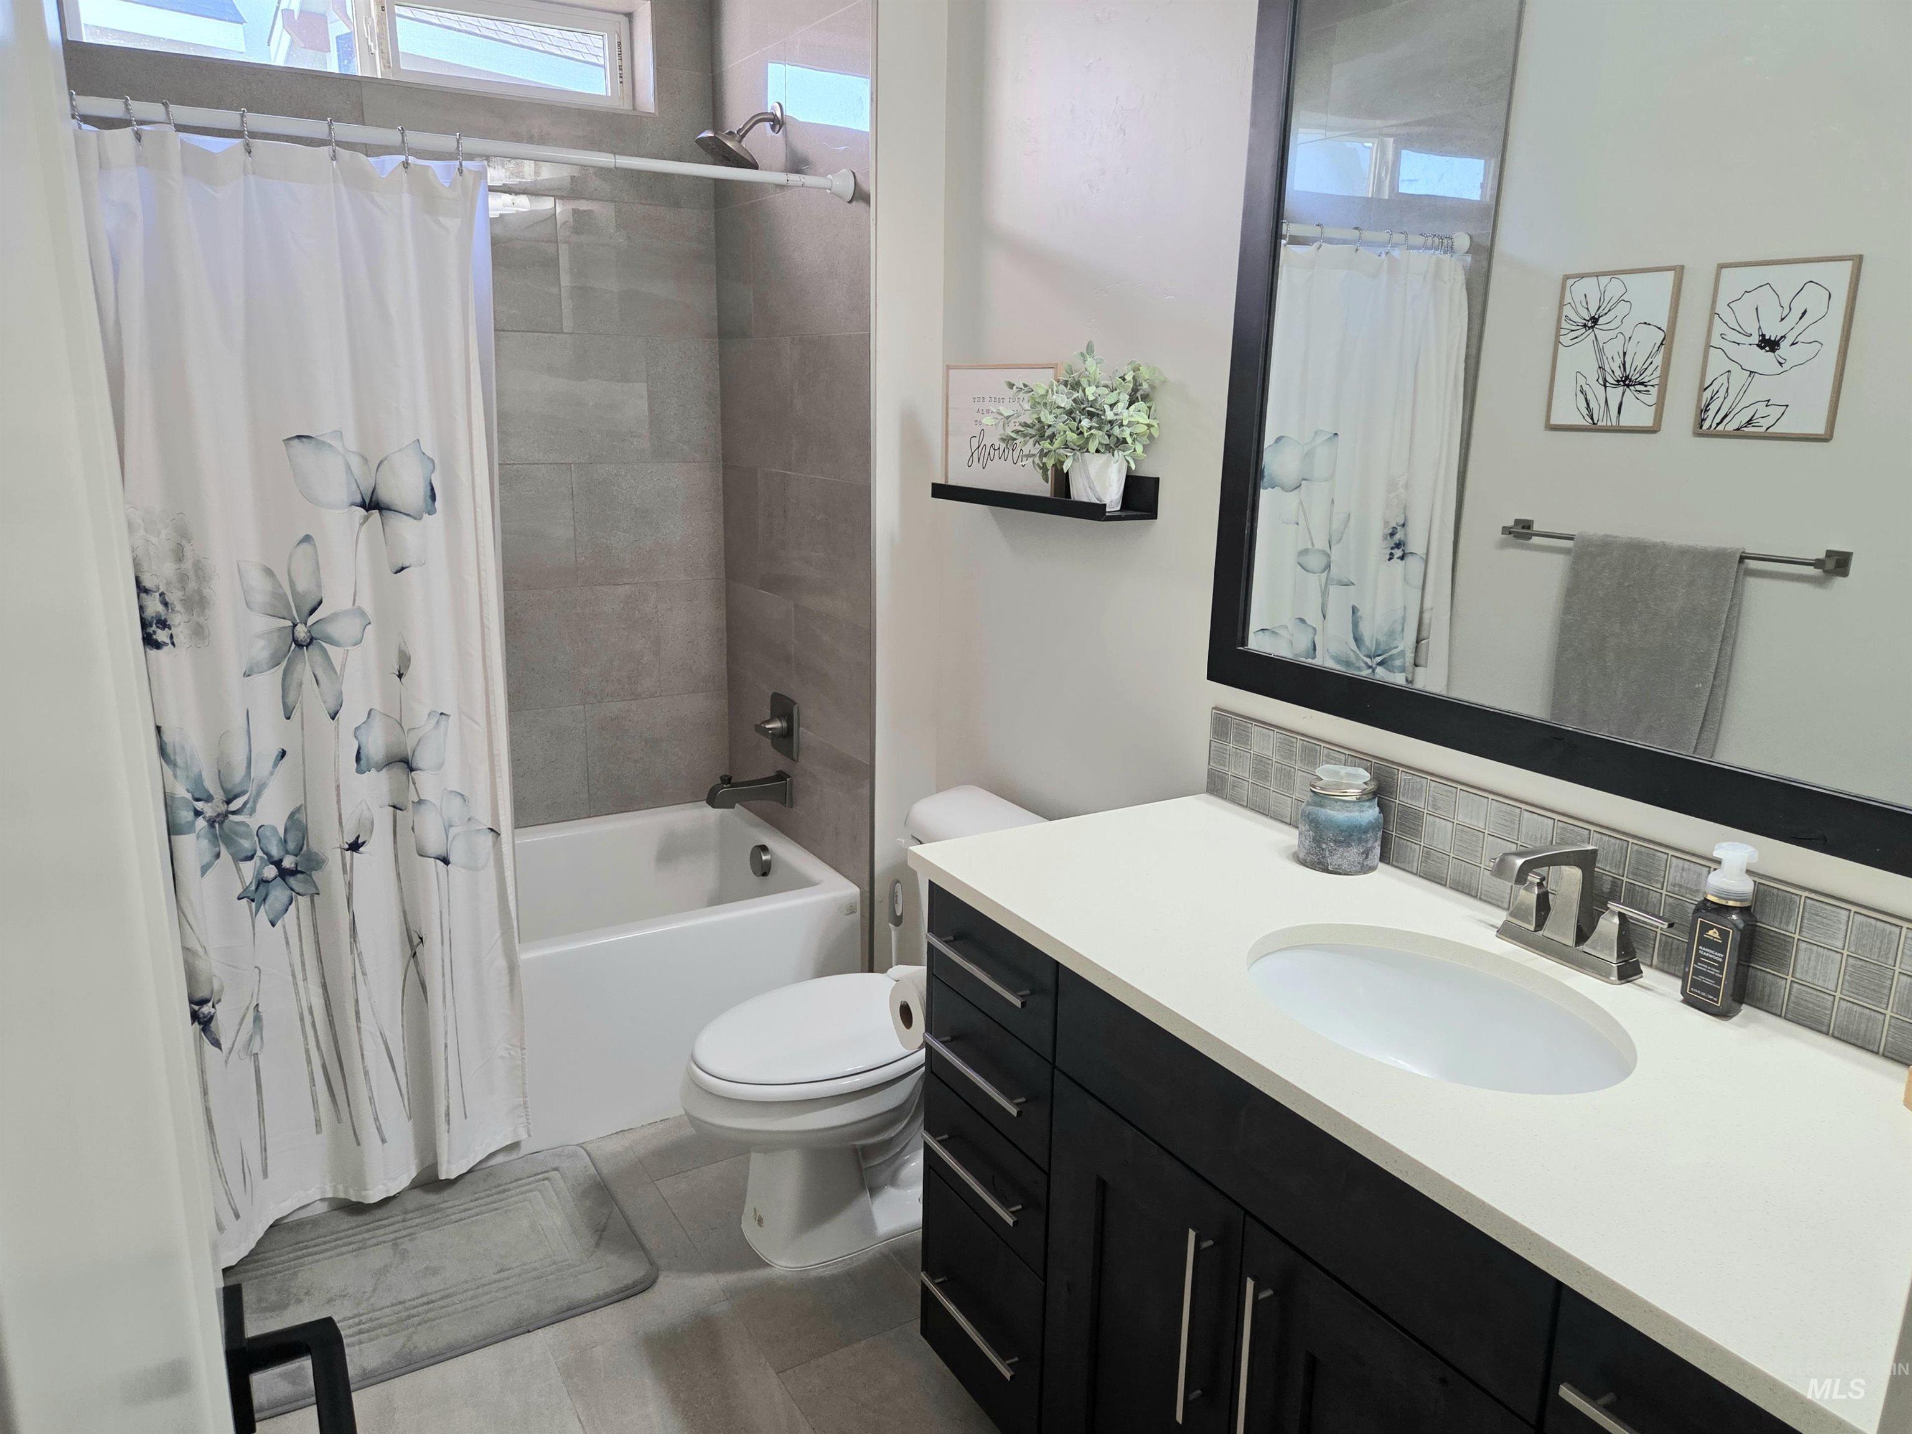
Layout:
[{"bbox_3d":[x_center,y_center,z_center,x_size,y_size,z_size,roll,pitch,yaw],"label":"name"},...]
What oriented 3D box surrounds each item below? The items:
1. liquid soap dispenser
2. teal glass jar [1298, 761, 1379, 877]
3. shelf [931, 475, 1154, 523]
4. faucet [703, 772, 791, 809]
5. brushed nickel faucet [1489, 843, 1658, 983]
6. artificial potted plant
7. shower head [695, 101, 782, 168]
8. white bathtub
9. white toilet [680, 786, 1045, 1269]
[{"bbox_3d":[0.801,0.217,1.331,0.054,0.181,0.058,-6,16,-25],"label":"liquid soap dispenser"},{"bbox_3d":[0.523,0.135,1.737,0.101,0.133,0.101,1,14,0],"label":"teal glass jar"},{"bbox_3d":[0.139,-0.409,2.278,0.111,0.070,0.549,-7,16,-31],"label":"shelf"},{"bbox_3d":[-0.503,0.179,3.087,0.189,0.088,0.064,-7,16,-31],"label":"faucet"},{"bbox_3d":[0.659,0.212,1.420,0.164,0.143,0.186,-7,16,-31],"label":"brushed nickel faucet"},{"bbox_3d":[0.197,-0.474,2.086,0.194,0.266,0.241,-7,16,-31],"label":"artificial potted plant"},{"bbox_3d":[-0.461,-1.256,2.724,0.171,0.138,0.121,-7,16,-31],"label":"shower head"},{"bbox_3d":[-1.077,0.616,2.854,1.532,0.441,0.729,-7,16,-31],"label":"white bathtub"},{"bbox_3d":[-0.167,0.595,2.368,0.726,0.756,0.442,-7,16,-31],"label":"white toilet"}]

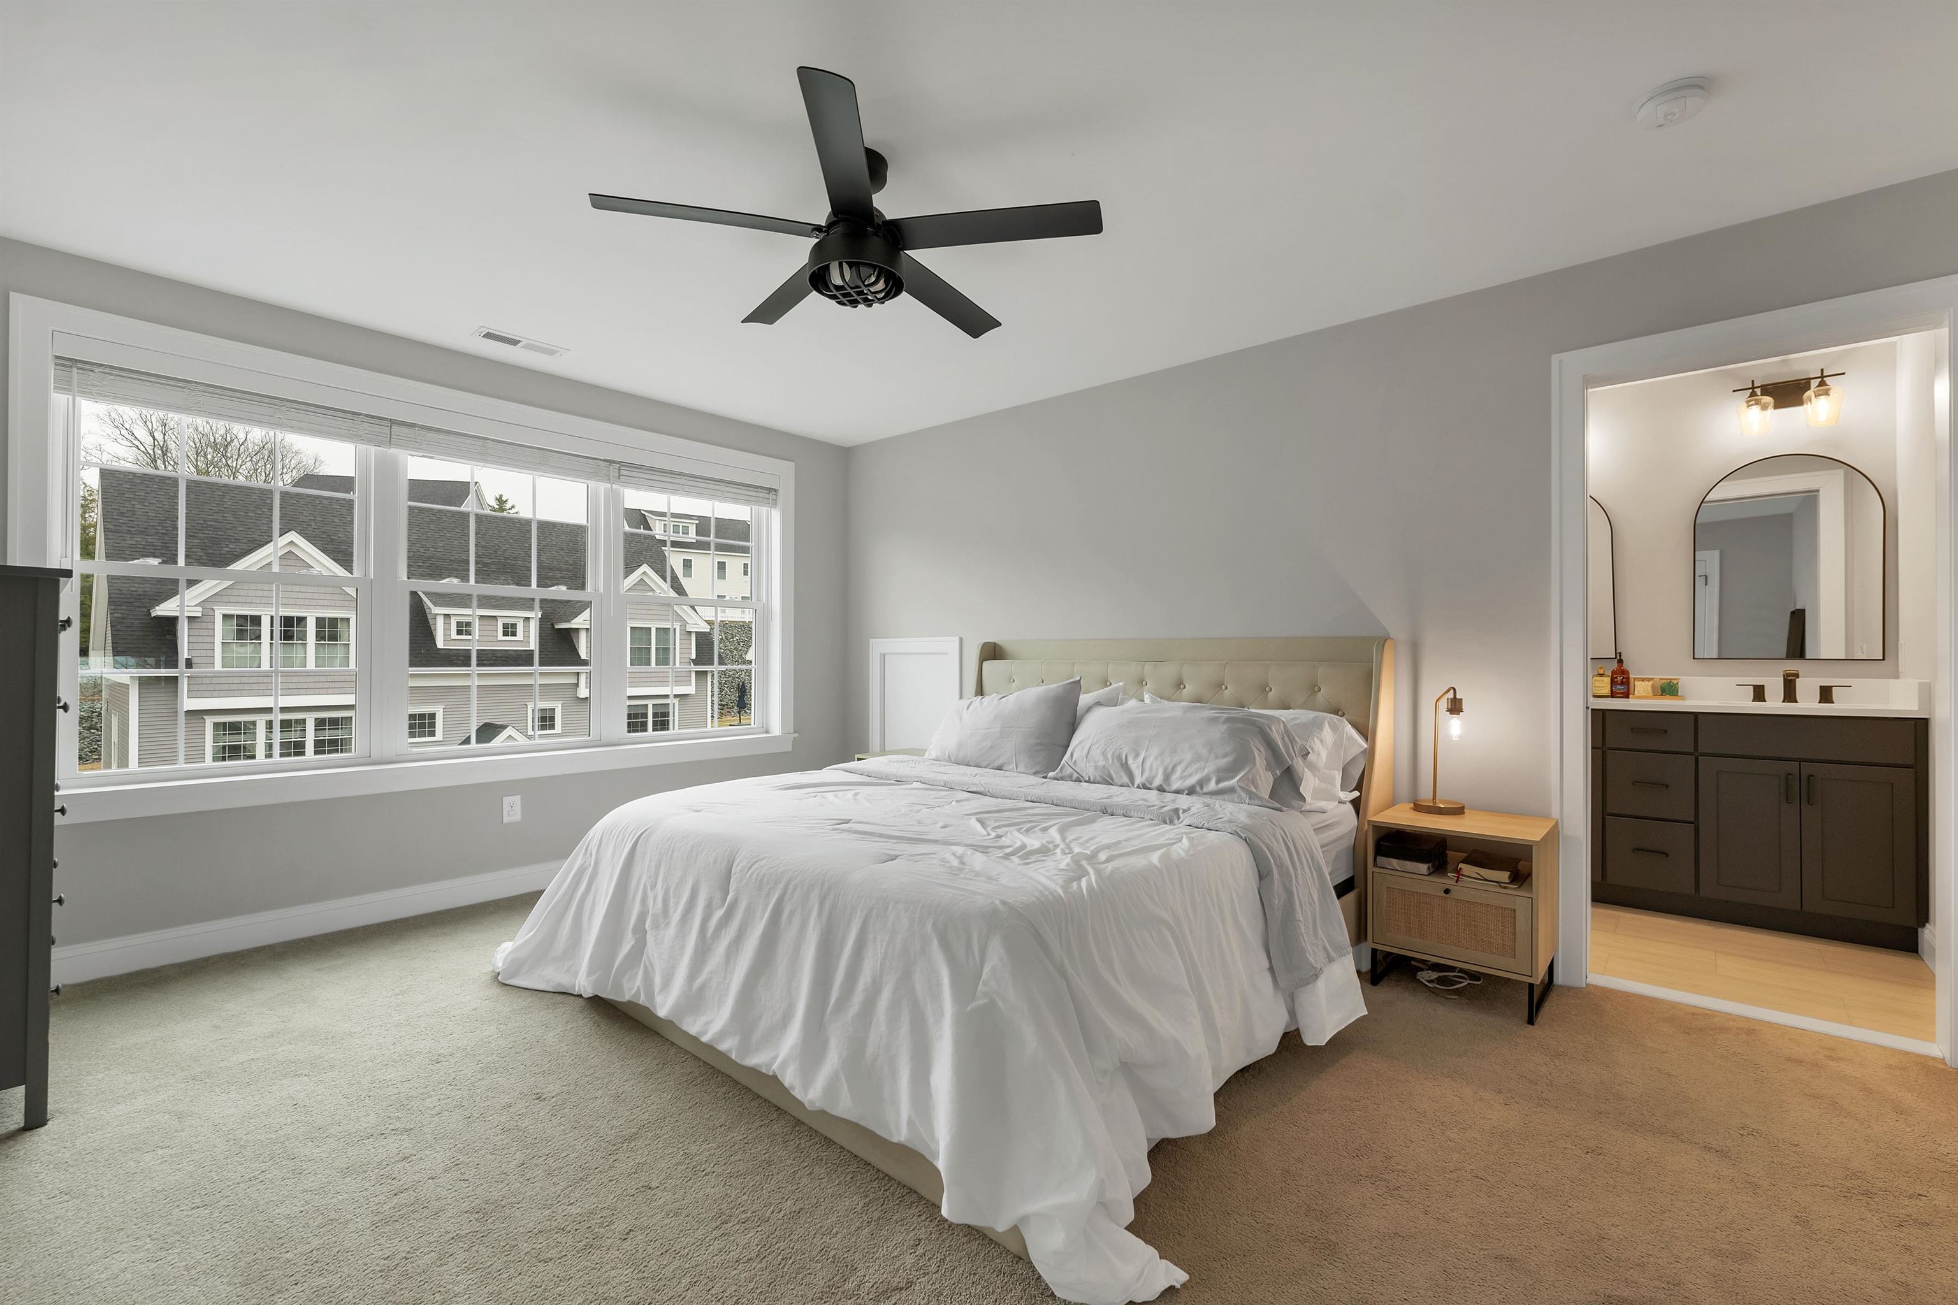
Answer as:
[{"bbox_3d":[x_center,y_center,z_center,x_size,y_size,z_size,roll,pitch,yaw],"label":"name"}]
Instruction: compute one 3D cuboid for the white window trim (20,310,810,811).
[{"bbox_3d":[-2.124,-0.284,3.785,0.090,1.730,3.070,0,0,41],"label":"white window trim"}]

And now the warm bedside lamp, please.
[{"bbox_3d":[1.643,0.348,2.921,0.160,0.448,0.160,0,0,41],"label":"warm bedside lamp"}]

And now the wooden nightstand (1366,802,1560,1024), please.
[{"bbox_3d":[1.631,0.846,2.754,0.482,0.552,0.415,0,0,41],"label":"wooden nightstand"}]

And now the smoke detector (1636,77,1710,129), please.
[{"bbox_3d":[1.644,-1.301,1.938,0.141,0.042,0.141,0,0,41],"label":"smoke detector"}]

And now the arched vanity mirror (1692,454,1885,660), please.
[{"bbox_3d":[3.538,-0.417,3.586,0.610,0.910,0.025,0,0,41],"label":"arched vanity mirror"}]

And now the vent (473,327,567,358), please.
[{"bbox_3d":[-1.962,-1.322,3.510,0.153,0.015,0.352,0,0,41],"label":"vent"}]

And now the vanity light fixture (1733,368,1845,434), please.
[{"bbox_3d":[3.500,-1.076,3.532,0.347,0.248,0.160,0,0,41],"label":"vanity light fixture"}]

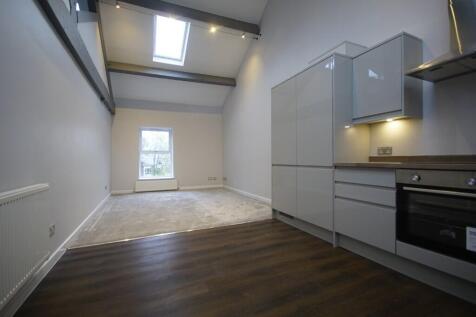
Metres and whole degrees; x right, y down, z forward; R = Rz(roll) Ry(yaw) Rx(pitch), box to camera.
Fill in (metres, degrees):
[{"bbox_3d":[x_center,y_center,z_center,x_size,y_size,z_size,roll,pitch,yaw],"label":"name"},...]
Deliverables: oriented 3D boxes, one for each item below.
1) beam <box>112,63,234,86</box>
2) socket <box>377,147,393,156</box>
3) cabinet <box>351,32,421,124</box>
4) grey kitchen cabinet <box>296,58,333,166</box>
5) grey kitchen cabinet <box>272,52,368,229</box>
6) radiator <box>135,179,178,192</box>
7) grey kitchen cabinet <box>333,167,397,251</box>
[{"bbox_3d":[-1.621,-2.304,5.512,3.332,0.200,0.150,-2,0,-25],"label":"beam"},{"bbox_3d":[1.725,-0.084,2.329,0.012,0.088,0.150,0,0,-25],"label":"socket"},{"bbox_3d":[1.614,-0.795,2.187,0.331,0.802,0.531,0,0,-25],"label":"cabinet"},{"bbox_3d":[0.963,-0.537,2.525,0.024,1.276,0.592,0,0,-25],"label":"grey kitchen cabinet"},{"bbox_3d":[1.114,-0.120,2.908,0.621,2.107,1.212,0,0,-25],"label":"grey kitchen cabinet"},{"bbox_3d":[-2.480,0.839,6.098,1.152,0.305,0.100,0,0,-25],"label":"radiator"},{"bbox_3d":[1.487,0.457,2.085,0.590,0.737,0.584,0,0,-25],"label":"grey kitchen cabinet"}]

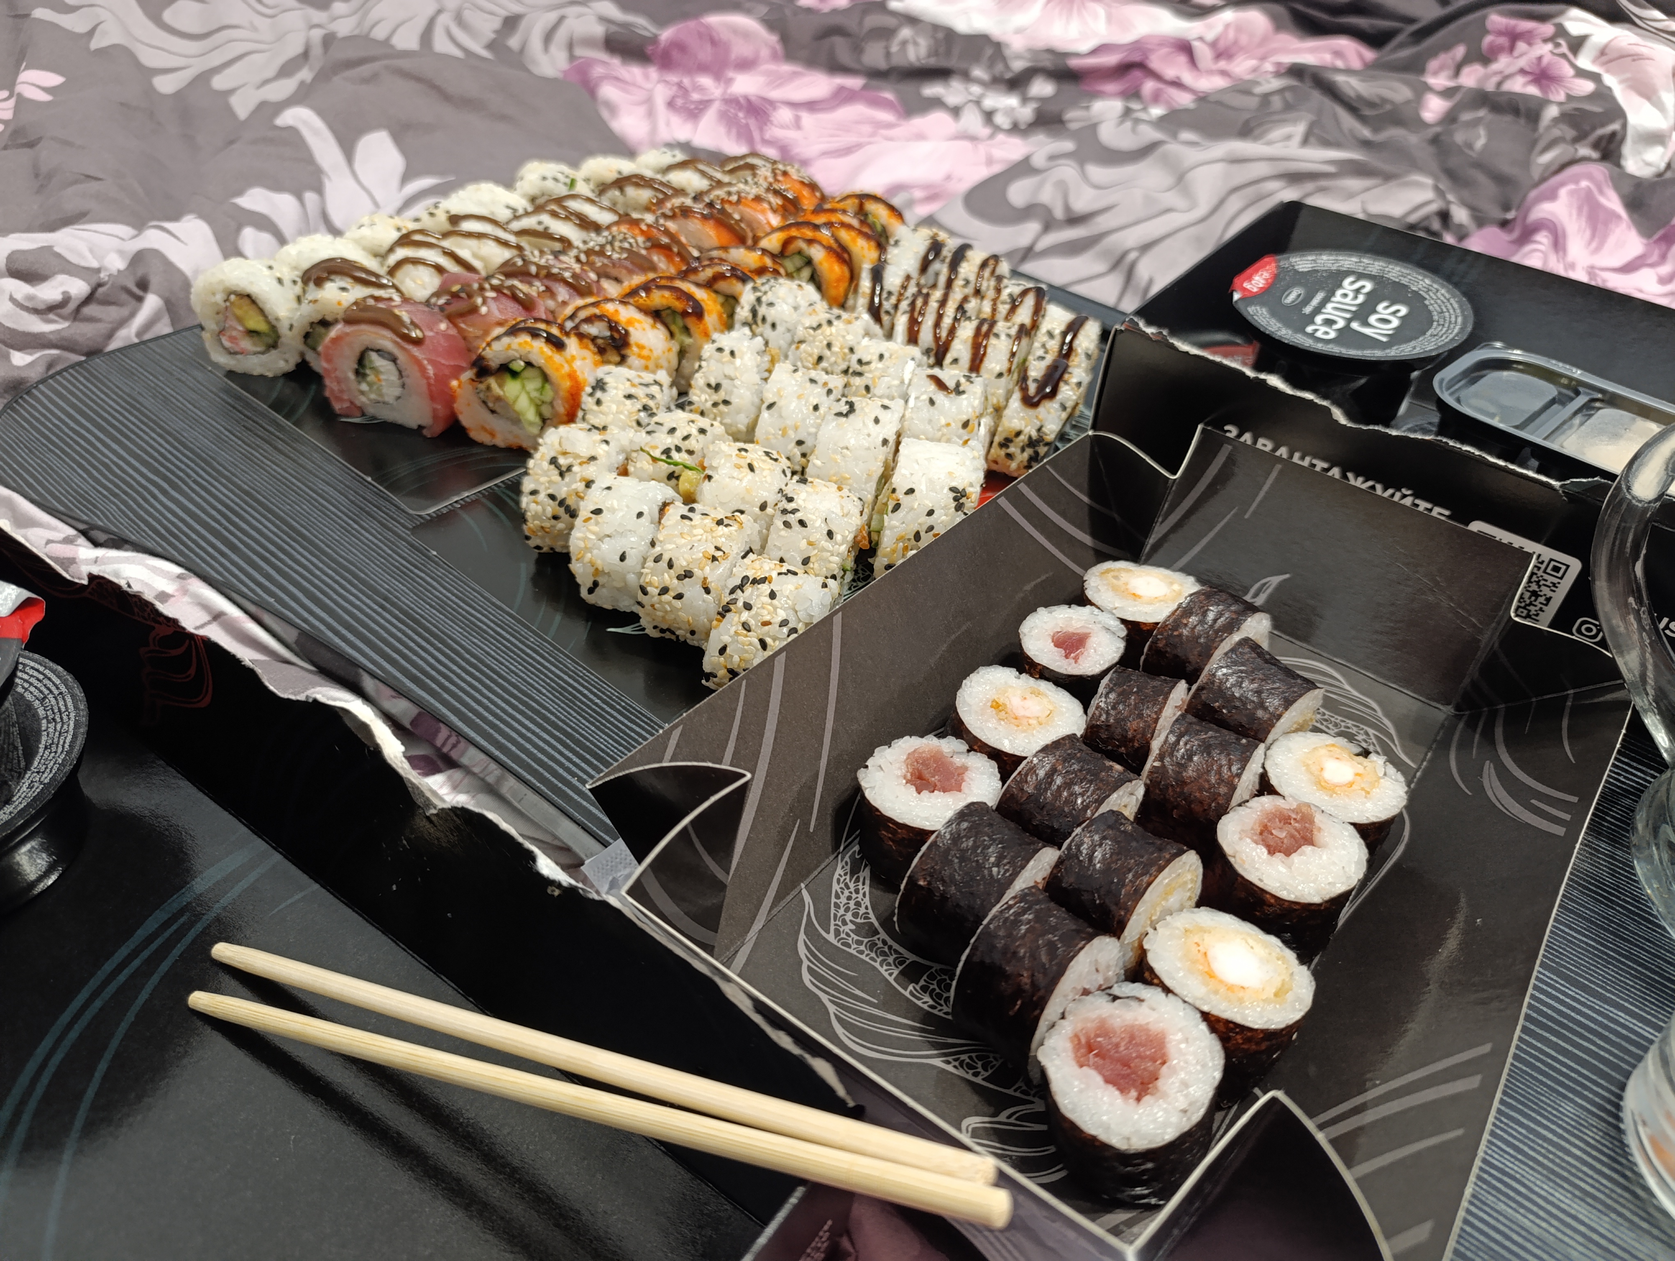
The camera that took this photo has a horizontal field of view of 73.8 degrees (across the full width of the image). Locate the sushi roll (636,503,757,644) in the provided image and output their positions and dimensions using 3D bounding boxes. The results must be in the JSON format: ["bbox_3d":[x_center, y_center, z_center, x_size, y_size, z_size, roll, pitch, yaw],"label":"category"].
[{"bbox_3d":[-0.040,-0.017,0.323,0.025,0.034,0.035,13,39,11],"label":"sushi roll"}]

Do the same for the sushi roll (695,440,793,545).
[{"bbox_3d":[-0.029,-0.038,0.349,0.023,0.037,0.037,9,38,6],"label":"sushi roll"}]

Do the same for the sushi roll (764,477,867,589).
[{"bbox_3d":[-0.007,-0.031,0.353,0.024,0.029,0.035,12,38,10],"label":"sushi roll"}]

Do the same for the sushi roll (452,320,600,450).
[{"bbox_3d":[-0.112,-0.088,0.402,0.045,0.041,0.026,9,38,6],"label":"sushi roll"}]

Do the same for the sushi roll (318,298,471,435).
[{"bbox_3d":[-0.161,-0.096,0.406,0.046,0.042,0.028,16,40,15],"label":"sushi roll"}]

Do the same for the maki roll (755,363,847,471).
[{"bbox_3d":[-0.013,-0.078,0.411,0.024,0.034,0.039,11,37,10],"label":"maki roll"}]

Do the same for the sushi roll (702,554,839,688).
[{"bbox_3d":[-0.018,0.000,0.303,0.028,0.034,0.036,12,39,9],"label":"sushi roll"}]

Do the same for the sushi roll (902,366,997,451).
[{"bbox_3d":[0.039,-0.071,0.397,0.026,0.037,0.038,10,38,8],"label":"sushi roll"}]

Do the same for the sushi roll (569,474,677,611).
[{"bbox_3d":[-0.064,-0.026,0.337,0.023,0.033,0.036,8,37,5],"label":"sushi roll"}]

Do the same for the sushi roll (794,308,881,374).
[{"bbox_3d":[0.000,-0.103,0.434,0.027,0.038,0.038,8,38,5],"label":"sushi roll"}]

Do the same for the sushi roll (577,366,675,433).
[{"bbox_3d":[-0.076,-0.077,0.406,0.023,0.031,0.036,10,37,8],"label":"sushi roll"}]

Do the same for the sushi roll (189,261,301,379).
[{"bbox_3d":[-0.228,-0.122,0.435,0.038,0.040,0.023,13,39,11],"label":"sushi roll"}]

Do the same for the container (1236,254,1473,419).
[{"bbox_3d":[0.191,-0.112,0.424,0.084,0.030,0.084,13,44,13],"label":"container"}]

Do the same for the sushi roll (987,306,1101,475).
[{"bbox_3d":[0.079,-0.090,0.420,0.027,0.048,0.054,16,39,16],"label":"sushi roll"}]

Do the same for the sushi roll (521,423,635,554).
[{"bbox_3d":[-0.081,-0.045,0.355,0.025,0.035,0.036,10,38,8],"label":"sushi roll"}]

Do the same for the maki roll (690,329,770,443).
[{"bbox_3d":[-0.041,-0.095,0.428,0.024,0.036,0.039,7,37,4],"label":"maki roll"}]

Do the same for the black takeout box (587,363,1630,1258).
[{"bbox_3d":[0.082,0.030,0.271,0.164,0.042,0.253,27,43,28],"label":"black takeout box"}]

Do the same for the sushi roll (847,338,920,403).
[{"bbox_3d":[0.018,-0.093,0.432,0.024,0.035,0.039,9,37,7],"label":"sushi roll"}]

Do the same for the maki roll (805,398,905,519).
[{"bbox_3d":[0.006,-0.058,0.384,0.025,0.036,0.041,12,38,10],"label":"maki roll"}]

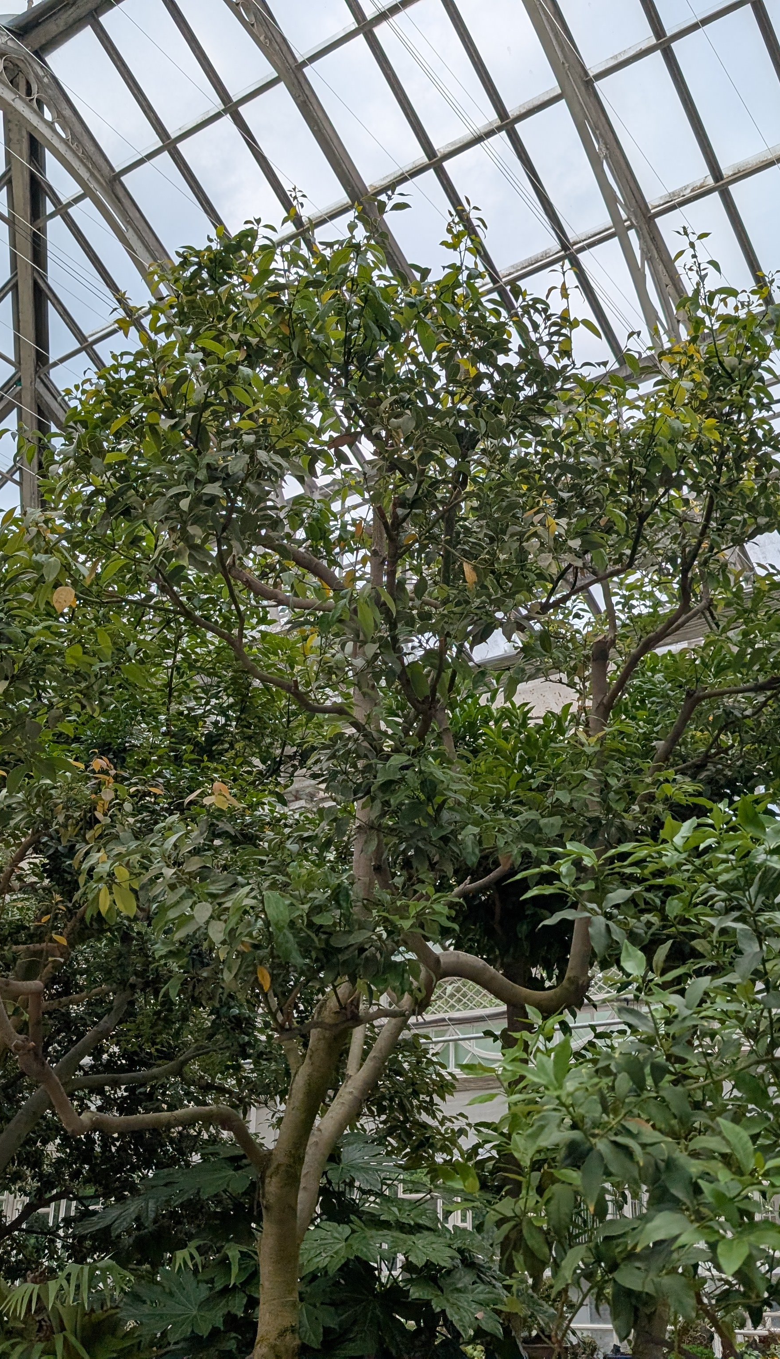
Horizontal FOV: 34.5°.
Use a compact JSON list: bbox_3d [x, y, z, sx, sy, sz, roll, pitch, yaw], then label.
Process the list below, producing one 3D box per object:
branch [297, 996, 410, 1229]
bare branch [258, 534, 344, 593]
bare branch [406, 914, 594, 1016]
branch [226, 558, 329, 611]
[{"bbox_3d":[-0.107,1.422,4.100,0.360,0.710,0.220,1,-24,-1],"label":"branch"},{"bbox_3d":[-0.340,-0.442,4.800,0.325,0.154,0.150,3,-24,-4],"label":"bare branch"},{"bbox_3d":[0.346,0.914,4.000,0.586,0.289,0.200,-1,-24,5],"label":"bare branch"},{"bbox_3d":[-0.430,-0.363,4.800,0.395,0.124,0.160,3,-24,-5],"label":"branch"}]

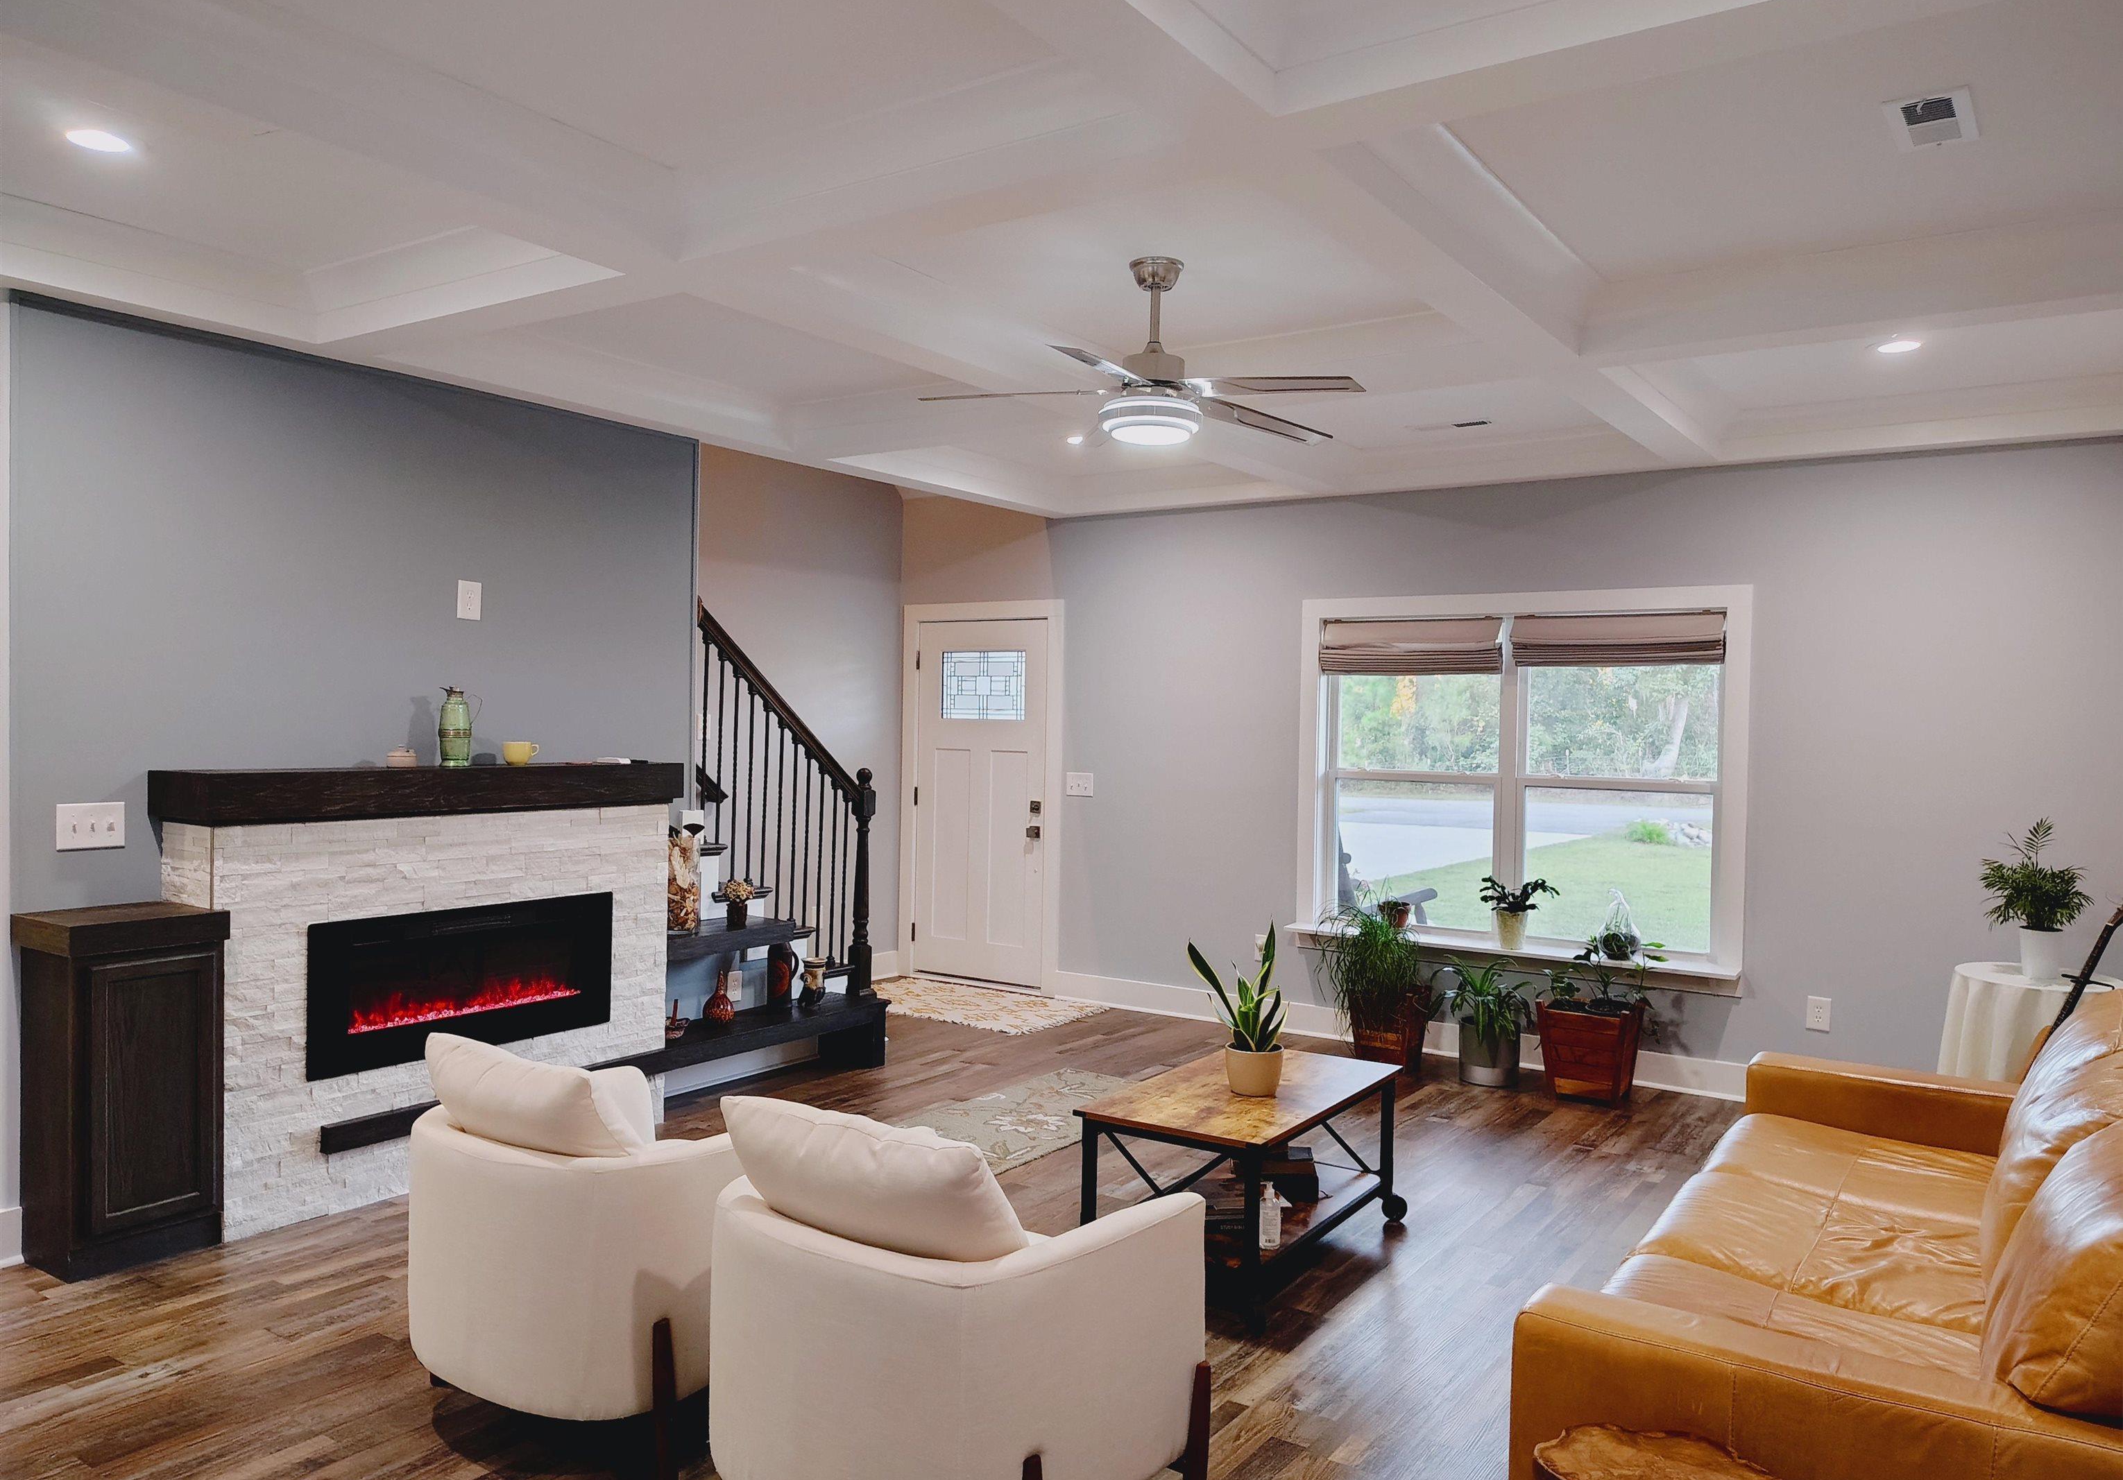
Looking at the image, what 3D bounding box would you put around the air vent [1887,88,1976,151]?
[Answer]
[{"bbox_3d":[1.753,-1.245,2.966,0.146,0.022,0.305,2,1,35],"label":"air vent"}]

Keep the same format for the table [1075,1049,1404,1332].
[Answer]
[{"bbox_3d":[0.547,1.236,4.251,0.560,0.450,1.010,2,1,35],"label":"table"}]

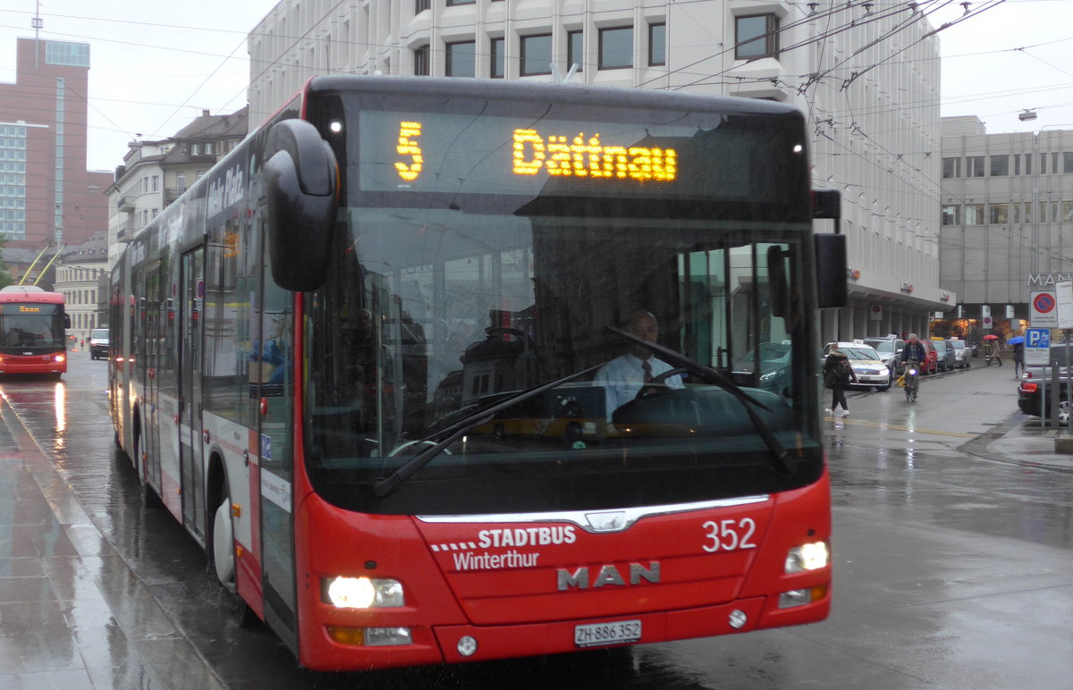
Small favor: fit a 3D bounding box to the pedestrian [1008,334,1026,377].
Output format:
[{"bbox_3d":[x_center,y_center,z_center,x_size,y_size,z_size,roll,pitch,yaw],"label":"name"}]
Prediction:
[{"bbox_3d":[21.202,0.570,60.000,1.000,1.860,0.900,1,0,-15],"label":"pedestrian"}]

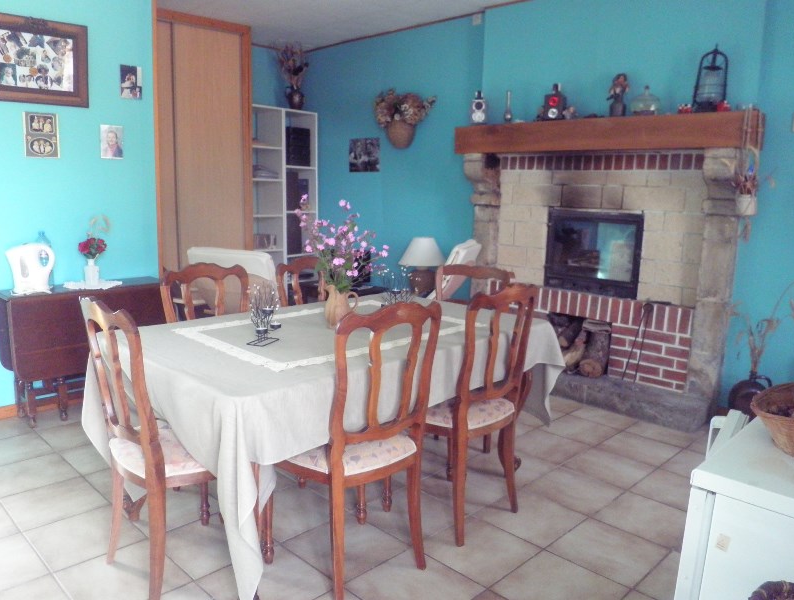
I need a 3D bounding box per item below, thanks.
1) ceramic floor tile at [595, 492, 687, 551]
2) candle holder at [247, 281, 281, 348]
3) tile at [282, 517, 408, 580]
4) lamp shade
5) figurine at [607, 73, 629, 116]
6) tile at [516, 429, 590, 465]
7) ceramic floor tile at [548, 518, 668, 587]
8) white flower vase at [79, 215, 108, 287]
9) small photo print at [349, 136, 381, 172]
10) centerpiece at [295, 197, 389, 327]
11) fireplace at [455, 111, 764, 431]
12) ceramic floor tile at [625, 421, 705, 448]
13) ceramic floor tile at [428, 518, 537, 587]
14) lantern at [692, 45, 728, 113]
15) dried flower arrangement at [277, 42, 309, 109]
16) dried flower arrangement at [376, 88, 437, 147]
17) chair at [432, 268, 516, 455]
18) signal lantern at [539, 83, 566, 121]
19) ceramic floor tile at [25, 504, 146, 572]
[{"bbox_3d":[1.033,0.901,2.469,0.340,0.010,0.340,-8,13,-44],"label":"ceramic floor tile"},{"bbox_3d":[-0.489,0.045,2.208,0.090,0.225,0.135,5,10,19],"label":"candle holder"},{"bbox_3d":[-0.187,0.912,2.229,0.340,0.010,0.340,-8,13,-44],"label":"tile"},{"bbox_3d":[0.207,-0.394,4.880,0.370,0.240,0.370,2,9,0],"label":"lamp shade"},{"bbox_3d":[1.341,-1.241,3.638,0.130,0.260,0.110,8,11,33],"label":"figurine"},{"bbox_3d":[0.813,0.786,3.229,0.345,0.010,0.345,-8,13,-44],"label":"tile"},{"bbox_3d":[0.788,0.934,2.231,0.340,0.010,0.340,-8,13,-44],"label":"ceramic floor tile"},{"bbox_3d":[-1.752,-0.282,3.475,0.170,0.400,0.160,-8,13,-44],"label":"white flower vase"},{"bbox_3d":[-0.297,-1.310,5.453,0.012,0.295,0.400,-8,13,-44],"label":"small photo print"},{"bbox_3d":[-0.227,-0.156,2.504,0.380,0.541,0.330,0,9,-8],"label":"centerpiece"},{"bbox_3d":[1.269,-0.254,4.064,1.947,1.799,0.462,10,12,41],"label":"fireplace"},{"bbox_3d":[1.548,0.763,3.458,0.340,0.010,0.340,-8,13,-44],"label":"ceramic floor tile"},{"bbox_3d":[0.300,0.933,2.245,0.345,0.010,0.345,-8,13,-44],"label":"ceramic floor tile"},{"bbox_3d":[1.749,-1.238,3.353,0.190,0.349,0.175,10,12,41],"label":"lantern"},{"bbox_3d":[-0.988,-2.142,5.734,0.300,0.630,0.280,2,9,0],"label":"dried flower arrangement"},{"bbox_3d":[0.061,-1.480,4.900,0.550,0.500,0.240,9,12,41],"label":"dried flower arrangement"},{"bbox_3d":[0.228,0.325,3.003,0.480,0.940,0.470,-8,13,-44],"label":"chair"},{"bbox_3d":[1.024,-1.270,3.880,0.130,0.255,0.115,10,12,40],"label":"signal lantern"},{"bbox_3d":[-1.169,0.886,2.253,0.340,0.010,0.340,-8,13,-44],"label":"ceramic floor tile"}]

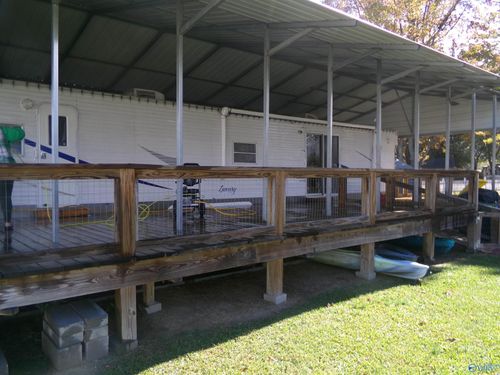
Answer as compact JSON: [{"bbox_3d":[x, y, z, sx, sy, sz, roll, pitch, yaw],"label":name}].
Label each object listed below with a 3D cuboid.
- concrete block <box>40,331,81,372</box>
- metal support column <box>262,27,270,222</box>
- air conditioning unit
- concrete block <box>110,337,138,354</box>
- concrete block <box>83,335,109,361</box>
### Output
[{"bbox_3d":[-1.654,1.435,3.573,0.197,0.197,0.400,-1,2,-42],"label":"concrete block"},{"bbox_3d":[0.258,-0.993,6.350,0.064,3.100,0.064,-1,2,-39],"label":"metal support column"},{"bbox_3d":[-2.518,-2.042,9.511,0.770,0.330,0.670,-1,2,-39],"label":"air conditioning unit"},{"bbox_3d":[-1.180,1.480,3.809,0.195,0.110,0.195,-1,2,-39],"label":"concrete block"},{"bbox_3d":[-1.515,1.464,3.824,0.197,0.197,0.400,-1,2,-42],"label":"concrete block"}]

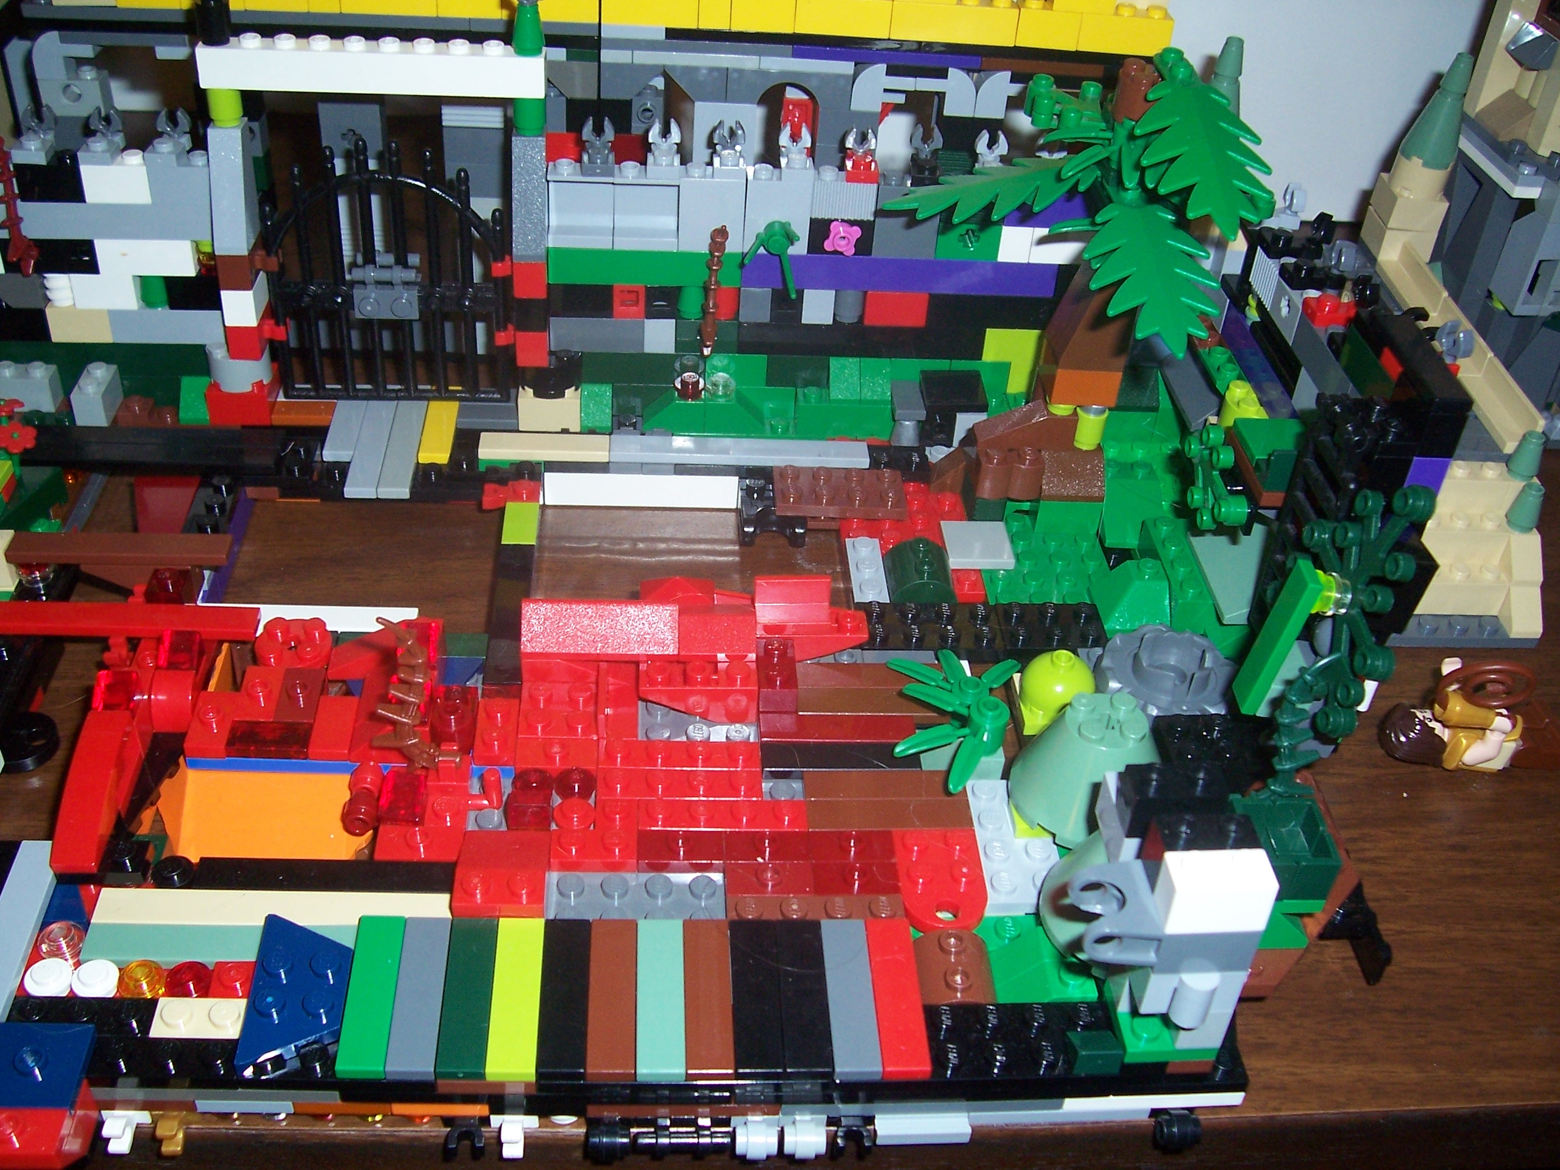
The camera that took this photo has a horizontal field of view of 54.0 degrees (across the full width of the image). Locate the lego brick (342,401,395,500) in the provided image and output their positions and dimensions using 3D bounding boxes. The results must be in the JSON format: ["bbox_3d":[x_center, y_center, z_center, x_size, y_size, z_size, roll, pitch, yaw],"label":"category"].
[{"bbox_3d":[-0.105,-0.037,0.399,0.008,0.003,0.048,1,37,-5],"label":"lego brick"}]

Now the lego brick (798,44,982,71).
[{"bbox_3d":[0.027,-0.135,0.387,0.048,0.003,0.008,1,36,-5],"label":"lego brick"}]

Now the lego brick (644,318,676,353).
[{"bbox_3d":[-0.031,-0.066,0.395,0.008,0.010,0.008,1,37,-5],"label":"lego brick"}]

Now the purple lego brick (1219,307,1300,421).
[{"bbox_3d":[0.118,-0.049,0.364,0.008,0.010,0.064,2,37,-4],"label":"purple lego brick"}]

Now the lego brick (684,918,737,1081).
[{"bbox_3d":[-0.012,0.070,0.258,0.008,0.003,0.032,1,37,-5],"label":"lego brick"}]

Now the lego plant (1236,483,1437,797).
[{"bbox_3d":[0.103,0.008,0.285,0.024,0.054,0.032,1,37,-5],"label":"lego plant"}]

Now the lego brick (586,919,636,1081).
[{"bbox_3d":[-0.028,0.070,0.259,0.008,0.003,0.032,1,37,-5],"label":"lego brick"}]

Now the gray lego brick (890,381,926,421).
[{"bbox_3d":[0.033,-0.047,0.390,0.008,0.003,0.016,1,37,-5],"label":"gray lego brick"}]

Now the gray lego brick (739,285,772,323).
[{"bbox_3d":[-0.006,-0.073,0.390,0.008,0.010,0.008,1,36,-5],"label":"gray lego brick"}]

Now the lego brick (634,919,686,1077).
[{"bbox_3d":[-0.020,0.069,0.257,0.008,0.003,0.032,1,37,-5],"label":"lego brick"}]

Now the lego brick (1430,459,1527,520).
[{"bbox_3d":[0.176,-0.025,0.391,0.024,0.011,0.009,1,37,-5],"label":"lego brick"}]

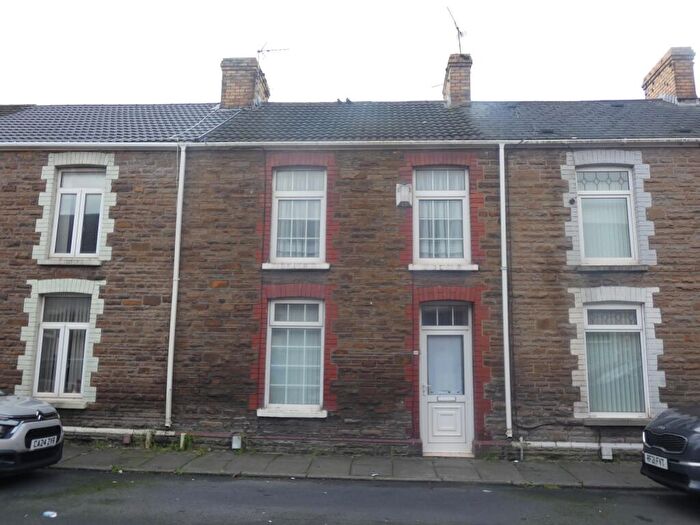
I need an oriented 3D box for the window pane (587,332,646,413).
[{"bbox_3d":[4.304,1.775,8.854,0.868,1.271,0.025,0,-9,4],"label":"window pane"}]

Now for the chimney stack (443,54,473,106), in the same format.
[{"bbox_3d":[2.648,-4.160,13.489,0.559,1.311,1.400,0,-9,4],"label":"chimney stack"}]

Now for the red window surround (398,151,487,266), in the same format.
[{"bbox_3d":[1.520,-0.886,9.021,1.387,1.901,0.130,0,-7,3],"label":"red window surround"}]

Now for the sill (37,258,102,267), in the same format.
[{"bbox_3d":[-4.689,0.007,9.230,1.100,0.110,0.180,0,-7,3],"label":"sill"}]

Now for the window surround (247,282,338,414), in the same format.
[{"bbox_3d":[-0.907,1.408,9.175,1.449,2.060,0.130,0,-9,4],"label":"window surround"}]

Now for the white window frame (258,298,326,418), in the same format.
[{"bbox_3d":[-0.902,1.545,8.849,1.124,1.865,0.240,0,-7,3],"label":"white window frame"}]

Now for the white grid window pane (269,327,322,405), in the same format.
[{"bbox_3d":[-0.905,1.745,9.197,0.847,1.248,0.025,0,-9,4],"label":"white grid window pane"}]

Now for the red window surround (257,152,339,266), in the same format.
[{"bbox_3d":[-0.890,-0.961,9.535,1.442,1.967,0.130,0,-9,4],"label":"red window surround"}]

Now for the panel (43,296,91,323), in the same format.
[{"bbox_3d":[-4.960,0.836,9.598,0.849,0.450,0.025,0,-9,4],"label":"panel"}]

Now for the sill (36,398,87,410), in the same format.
[{"bbox_3d":[-4.903,2.385,9.259,1.034,0.169,0.180,0,-9,4],"label":"sill"}]

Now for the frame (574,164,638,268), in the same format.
[{"bbox_3d":[4.191,-0.770,8.942,0.922,1.629,0.080,0,-7,3],"label":"frame"}]

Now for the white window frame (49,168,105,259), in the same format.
[{"bbox_3d":[-4.877,-0.869,9.860,0.874,1.613,0.070,0,-9,4],"label":"white window frame"}]

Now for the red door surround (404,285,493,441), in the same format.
[{"bbox_3d":[1.597,1.644,8.976,1.406,2.494,0.130,0,-9,4],"label":"red door surround"}]

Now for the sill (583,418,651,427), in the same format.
[{"bbox_3d":[4.224,2.526,8.651,1.050,0.113,0.170,0,-9,4],"label":"sill"}]

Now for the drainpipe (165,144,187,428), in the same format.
[{"bbox_3d":[-2.832,0.323,8.994,0.093,4.649,0.100,0,-7,3],"label":"drainpipe"}]

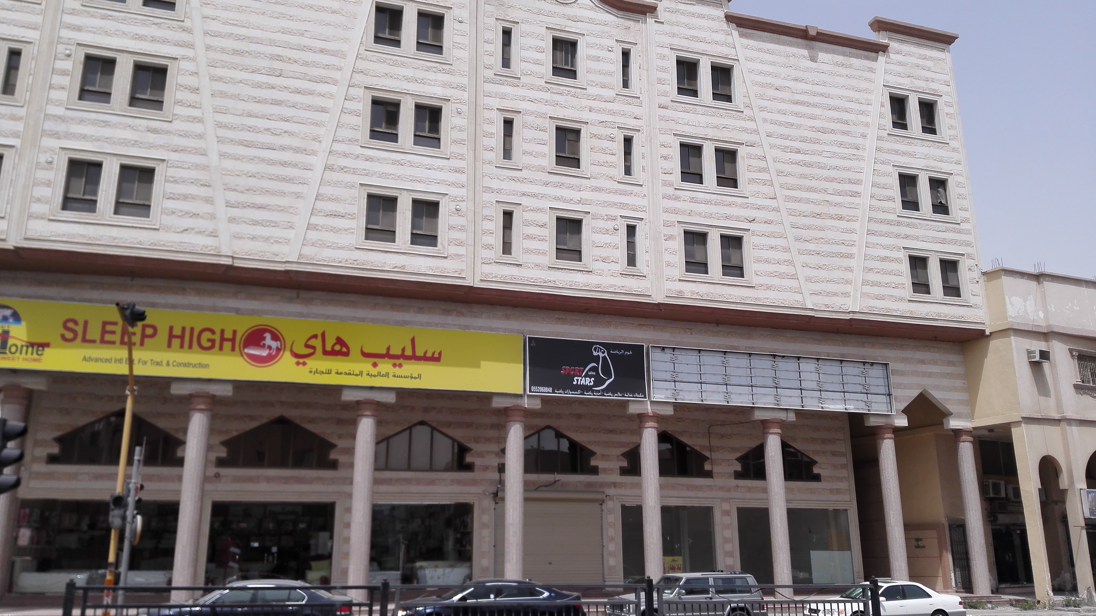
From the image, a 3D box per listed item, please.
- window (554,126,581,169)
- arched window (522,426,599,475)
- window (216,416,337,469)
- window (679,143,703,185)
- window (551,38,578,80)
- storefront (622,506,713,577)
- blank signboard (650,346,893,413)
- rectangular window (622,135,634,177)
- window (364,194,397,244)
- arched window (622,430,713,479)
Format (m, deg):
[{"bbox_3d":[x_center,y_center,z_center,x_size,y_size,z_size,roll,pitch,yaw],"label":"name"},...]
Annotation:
[{"bbox_3d":[0.703,-5.431,27.449,0.900,1.490,0.150,4,-16,-17],"label":"window"},{"bbox_3d":[0.027,5.334,30.616,3.928,1.805,0.150,4,-15,-17],"label":"arched window"},{"bbox_3d":[-9.336,4.647,28.026,3.924,1.791,0.200,5,-16,-16],"label":"window"},{"bbox_3d":[5.229,-5.264,30.004,0.947,1.595,0.140,5,-15,-16],"label":"window"},{"bbox_3d":[0.617,-8.863,28.941,0.966,1.605,0.180,5,-16,-16],"label":"window"},{"bbox_3d":[4.709,9.189,31.387,3.929,3.048,0.140,5,-15,-16],"label":"storefront"},{"bbox_3d":[8.391,2.701,29.924,10.080,1.942,0.220,5,-15,-16],"label":"blank signboard"},{"bbox_3d":[2.805,-5.264,28.087,0.360,1.490,0.150,4,-16,-17],"label":"rectangular window"},{"bbox_3d":[-5.176,-2.791,25.352,0.929,1.524,0.150,4,-15,-17],"label":"window"},{"bbox_3d":[4.518,5.593,31.290,3.916,1.734,0.150,5,-15,-17],"label":"arched window"}]

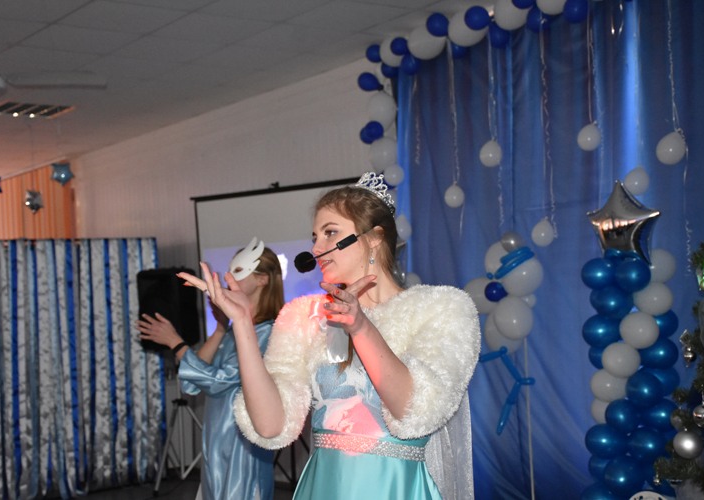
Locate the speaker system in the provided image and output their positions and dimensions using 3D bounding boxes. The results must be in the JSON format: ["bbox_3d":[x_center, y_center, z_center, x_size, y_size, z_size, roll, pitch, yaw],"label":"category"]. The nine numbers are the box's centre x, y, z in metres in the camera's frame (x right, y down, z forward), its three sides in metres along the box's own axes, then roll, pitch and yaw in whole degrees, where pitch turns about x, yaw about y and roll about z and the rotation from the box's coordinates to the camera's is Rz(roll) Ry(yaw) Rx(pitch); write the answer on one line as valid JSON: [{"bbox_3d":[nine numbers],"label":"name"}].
[{"bbox_3d":[-1.458,0.485,8.750,0.400,0.650,0.330,-4,-3,26],"label":"speaker system"}]

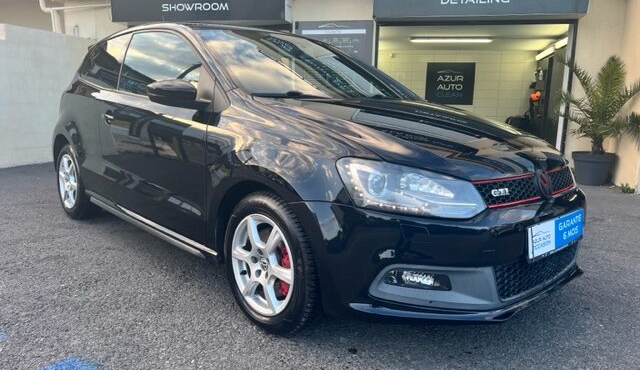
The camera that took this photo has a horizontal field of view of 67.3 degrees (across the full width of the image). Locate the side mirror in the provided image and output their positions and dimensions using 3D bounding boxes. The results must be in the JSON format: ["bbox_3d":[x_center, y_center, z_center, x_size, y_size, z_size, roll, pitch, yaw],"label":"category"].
[{"bbox_3d":[-0.662,-0.422,2.242,0.210,0.135,0.170,-7,13,-43],"label":"side mirror"}]

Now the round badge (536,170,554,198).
[{"bbox_3d":[0.880,-0.004,1.903,0.116,0.116,0.028,-7,-7,-43],"label":"round badge"}]

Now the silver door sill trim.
[{"bbox_3d":[-1.068,0.198,2.829,0.050,0.078,1.690,-7,13,-43],"label":"silver door sill trim"}]

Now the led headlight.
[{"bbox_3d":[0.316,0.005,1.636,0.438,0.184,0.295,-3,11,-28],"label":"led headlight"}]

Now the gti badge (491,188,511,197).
[{"bbox_3d":[0.641,0.023,1.699,0.104,0.035,0.014,-4,-7,-33],"label":"gti badge"}]

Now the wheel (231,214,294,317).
[{"bbox_3d":[-0.187,0.317,1.982,0.150,0.418,0.418,-7,13,-43],"label":"wheel"}]

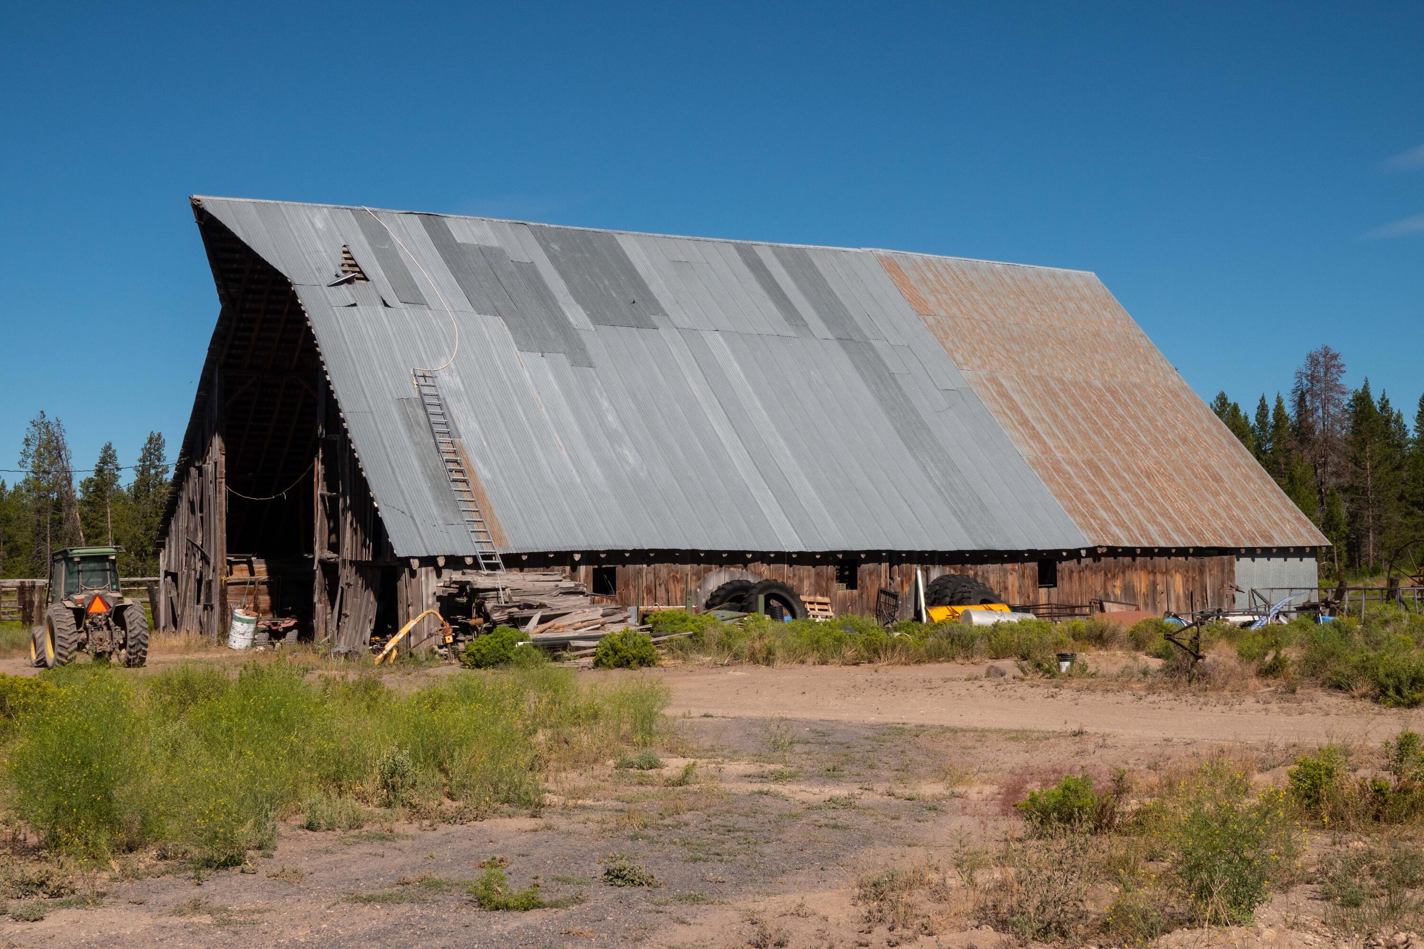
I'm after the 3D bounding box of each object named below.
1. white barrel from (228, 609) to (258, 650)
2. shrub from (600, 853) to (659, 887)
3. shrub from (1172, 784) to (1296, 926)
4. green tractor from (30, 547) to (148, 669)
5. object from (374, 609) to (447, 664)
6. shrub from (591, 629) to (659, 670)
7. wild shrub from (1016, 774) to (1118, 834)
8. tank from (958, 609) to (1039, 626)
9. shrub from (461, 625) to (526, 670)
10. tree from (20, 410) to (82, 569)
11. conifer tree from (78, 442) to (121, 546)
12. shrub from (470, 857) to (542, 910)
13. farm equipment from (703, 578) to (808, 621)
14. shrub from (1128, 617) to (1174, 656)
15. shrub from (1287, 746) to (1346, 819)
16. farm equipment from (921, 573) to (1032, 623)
[{"bbox_3d":[-11.069,3.664,43.000,0.600,0.880,0.600,8,5,-15],"label":"white barrel"},{"bbox_3d":[-0.430,2.072,9.500,0.290,0.170,0.260,0,-1,0],"label":"shrub"},{"bbox_3d":[3.958,2.879,13.800,0.920,1.000,0.900,0,-1,16],"label":"shrub"},{"bbox_3d":[-12.966,2.747,37.900,1.950,2.480,3.700,1,-1,-29],"label":"green tractor"},{"bbox_3d":[-6.413,3.456,38.700,1.500,1.150,0.600,0,-1,0],"label":"object"},{"bbox_3d":[-1.474,2.977,30.900,1.100,0.660,1.000,0,-1,0],"label":"shrub"},{"bbox_3d":[2.204,2.049,11.300,0.620,0.350,0.520,0,-1,0],"label":"wild shrub"},{"bbox_3d":[6.663,3.462,42.400,2.000,0.580,0.580,1,-2,-31],"label":"tank"},{"bbox_3d":[-4.589,3.603,38.000,1.320,0.880,1.250,0,-1,-7],"label":"shrub"},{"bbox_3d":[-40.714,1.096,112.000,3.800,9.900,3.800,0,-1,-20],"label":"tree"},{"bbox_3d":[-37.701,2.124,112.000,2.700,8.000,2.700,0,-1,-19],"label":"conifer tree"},{"bbox_3d":[-1.012,2.017,8.950,0.360,0.250,0.320,0,-1,0],"label":"shrub"},{"bbox_3d":[0.961,2.995,40.300,2.450,1.420,0.950,1,-2,-31],"label":"farm equipment"},{"bbox_3d":[9.975,3.688,41.300,1.050,0.820,1.000,0,-1,14],"label":"shrub"},{"bbox_3d":[6.154,3.135,18.500,0.580,0.720,0.570,0,-1,18],"label":"shrub"},{"bbox_3d":[6.724,3.370,46.300,2.400,1.650,1.600,1,-1,-30],"label":"farm equipment"}]

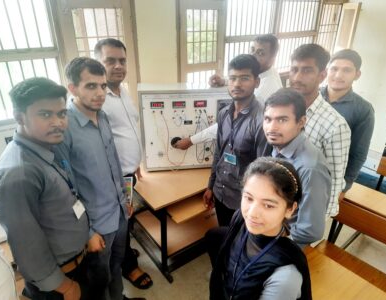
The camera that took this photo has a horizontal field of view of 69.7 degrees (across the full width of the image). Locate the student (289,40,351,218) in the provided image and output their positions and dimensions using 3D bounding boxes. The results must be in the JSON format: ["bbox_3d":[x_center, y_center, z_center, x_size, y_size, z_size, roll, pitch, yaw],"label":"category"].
[{"bbox_3d":[0.665,0.256,1.742,0.330,1.715,0.480,-21,32,-37],"label":"student"}]

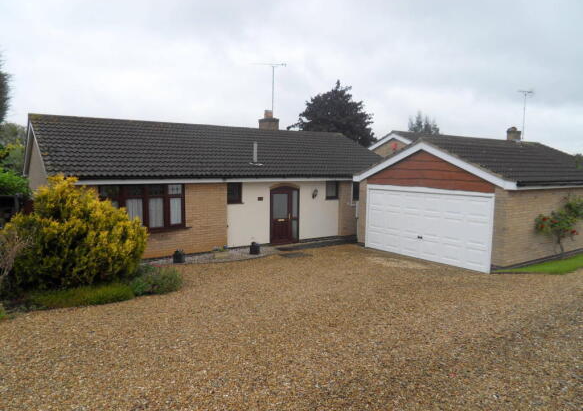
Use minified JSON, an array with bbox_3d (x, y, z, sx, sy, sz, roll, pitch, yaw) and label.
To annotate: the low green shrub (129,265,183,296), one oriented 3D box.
[{"bbox_3d":[-2.709,1.419,8.050,1.000,0.480,0.800,-4,7,-36],"label":"low green shrub"}]

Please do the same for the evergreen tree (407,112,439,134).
[{"bbox_3d":[15.679,-6.286,48.000,4.200,10.500,4.200,-4,7,-36],"label":"evergreen tree"}]

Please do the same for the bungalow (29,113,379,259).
[{"bbox_3d":[-3.027,-1.264,17.888,14.200,4.500,9.500,-4,7,-36],"label":"bungalow"}]

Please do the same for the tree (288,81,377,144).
[{"bbox_3d":[3.095,-4.732,30.500,6.600,9.700,6.400,-4,7,-36],"label":"tree"}]

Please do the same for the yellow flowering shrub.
[{"bbox_3d":[-4.569,0.508,8.750,2.650,2.400,2.500,-4,7,-36],"label":"yellow flowering shrub"}]

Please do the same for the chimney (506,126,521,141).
[{"bbox_3d":[13.490,-4.416,24.500,0.600,0.950,0.650,-4,7,-36],"label":"chimney"}]

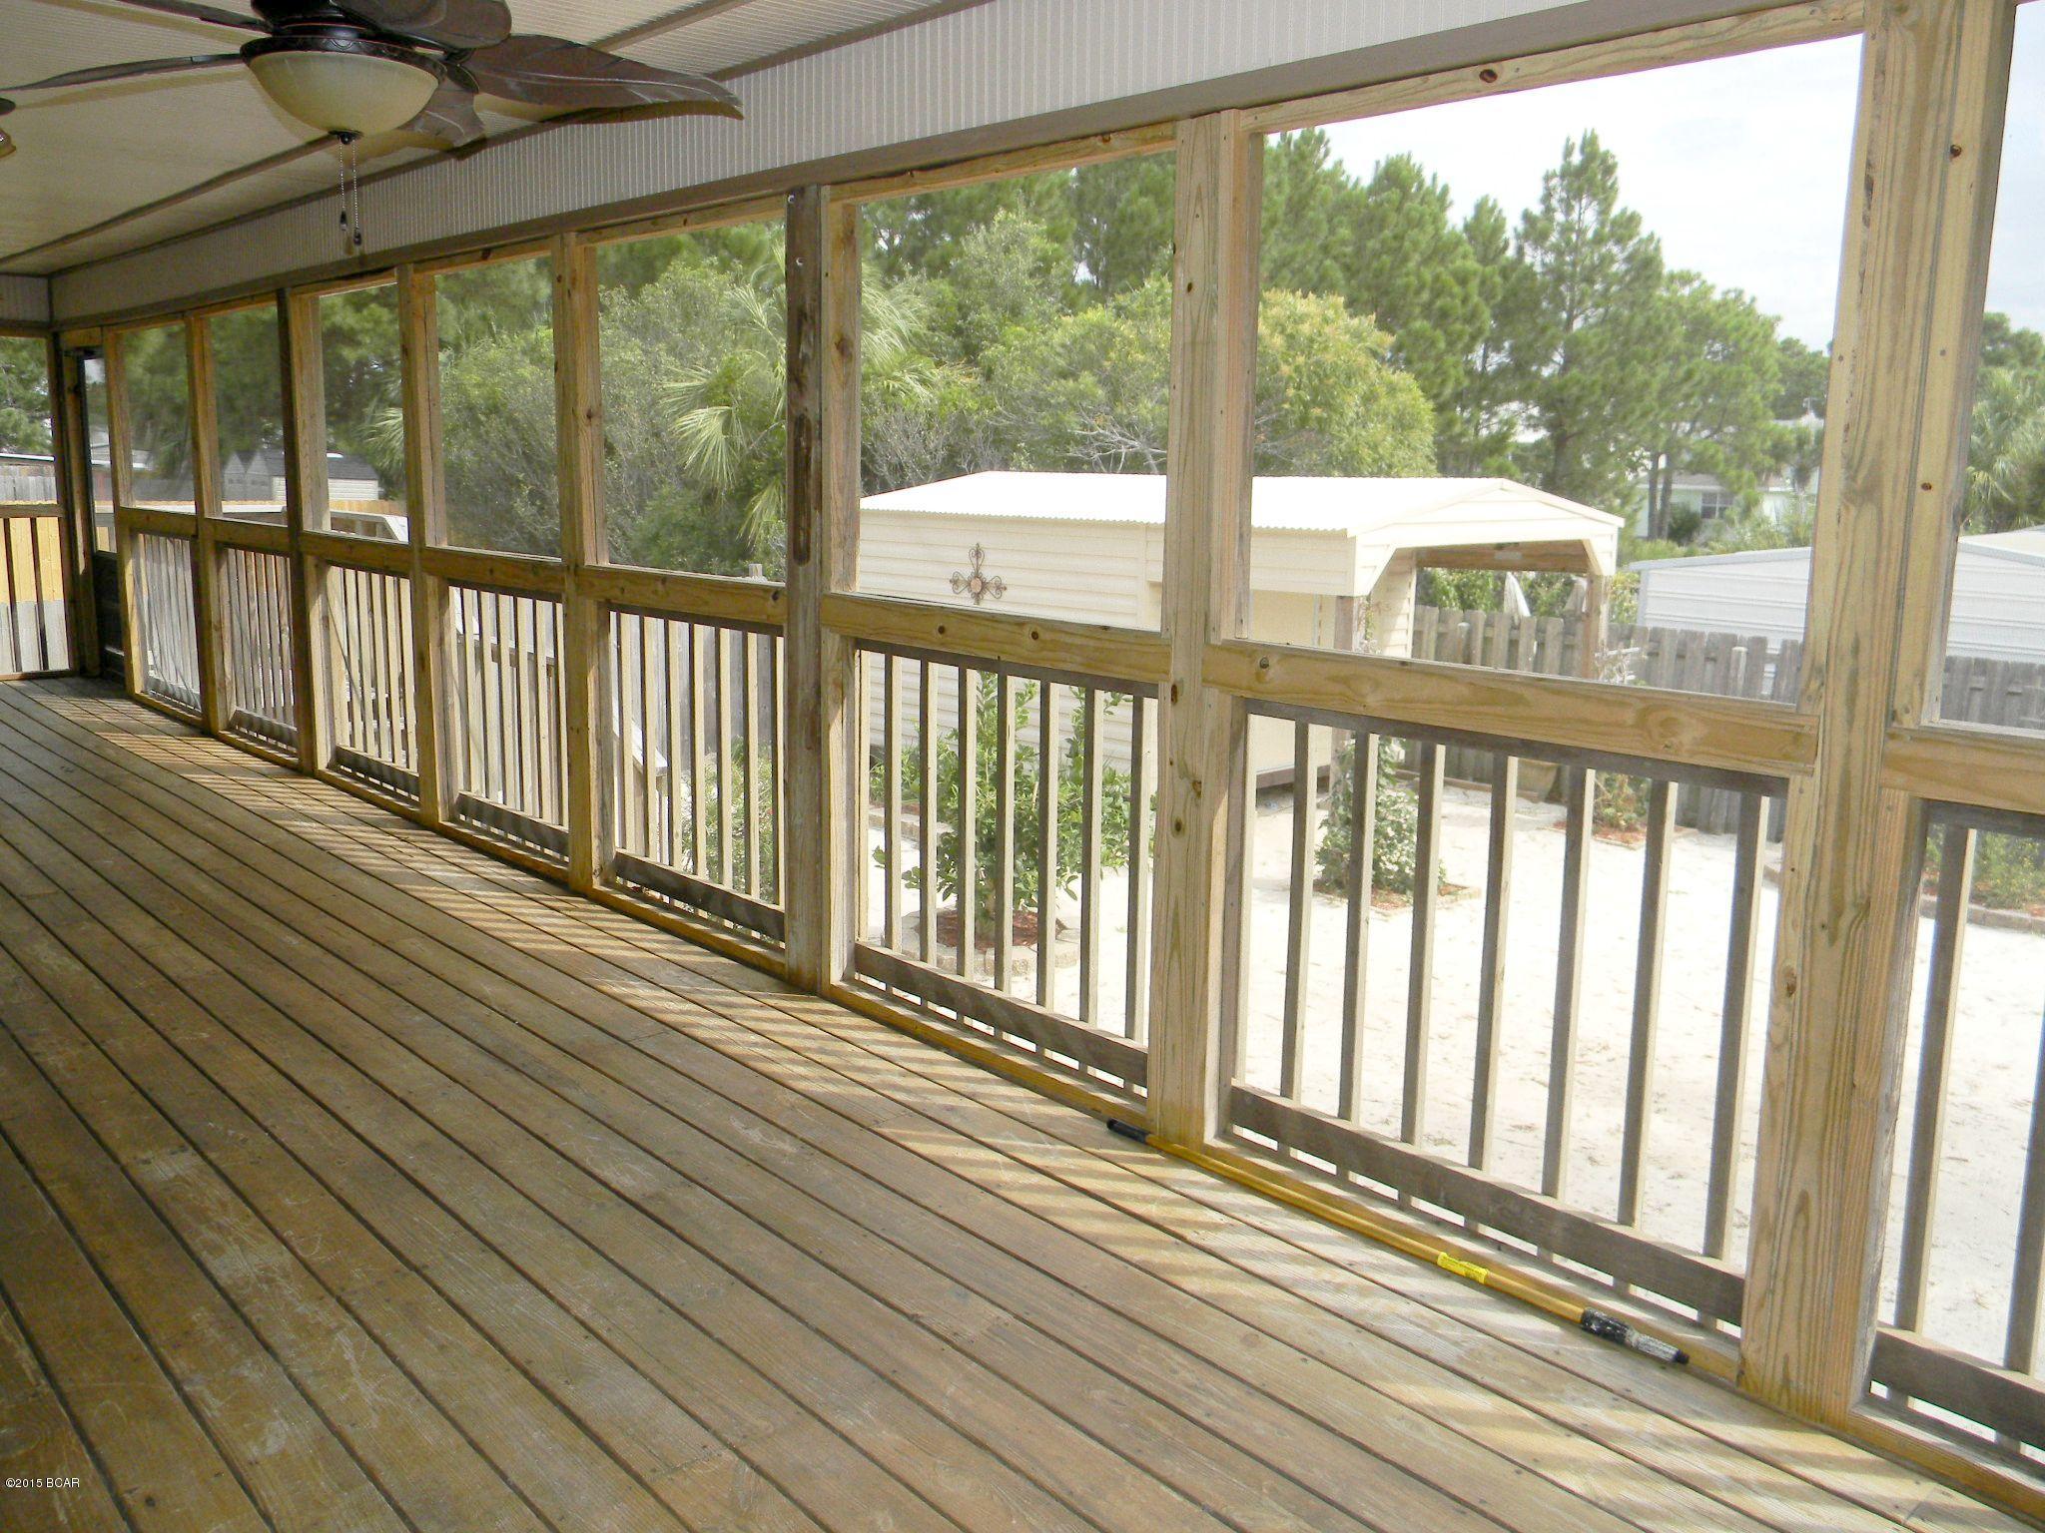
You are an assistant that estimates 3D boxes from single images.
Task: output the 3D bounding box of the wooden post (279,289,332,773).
[{"bbox_3d":[-3.133,-1.003,7.235,0.120,2.090,0.120,-8,13,-41],"label":"wooden post"}]

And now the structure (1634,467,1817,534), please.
[{"bbox_3d":[28.365,-10.278,63.643,7.000,3.400,9.000,-8,13,-41],"label":"structure"}]

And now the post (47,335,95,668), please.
[{"bbox_3d":[-5.909,-1.606,10.286,0.120,2.090,0.140,-8,13,-41],"label":"post"}]

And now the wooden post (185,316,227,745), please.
[{"bbox_3d":[-4.100,-1.207,8.335,0.110,2.090,0.120,-8,13,-41],"label":"wooden post"}]

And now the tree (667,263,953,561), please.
[{"bbox_3d":[-2.355,-3.450,18.127,3.200,4.150,3.200,1,10,0],"label":"tree"}]

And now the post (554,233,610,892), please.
[{"bbox_3d":[-1.417,-0.626,5.330,0.110,2.090,0.120,-8,13,-41],"label":"post"}]

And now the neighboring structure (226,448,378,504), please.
[{"bbox_3d":[-20.931,-8.090,48.000,3.800,2.600,4.200,-8,13,-41],"label":"neighboring structure"}]

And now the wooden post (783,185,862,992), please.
[{"bbox_3d":[-0.527,-0.430,4.345,0.130,2.090,0.160,-8,13,-41],"label":"wooden post"}]

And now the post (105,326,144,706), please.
[{"bbox_3d":[-5.090,-1.410,9.375,0.110,2.090,0.120,-8,13,-41],"label":"post"}]

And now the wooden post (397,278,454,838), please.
[{"bbox_3d":[-2.252,-0.810,6.260,0.110,2.090,0.120,-8,13,-41],"label":"wooden post"}]

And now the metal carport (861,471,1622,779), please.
[{"bbox_3d":[1.558,-1.446,14.445,3.560,2.190,5.870,-8,13,-41],"label":"metal carport"}]

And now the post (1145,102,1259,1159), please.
[{"bbox_3d":[0.361,-0.233,3.378,0.110,2.090,0.130,-8,13,-41],"label":"post"}]

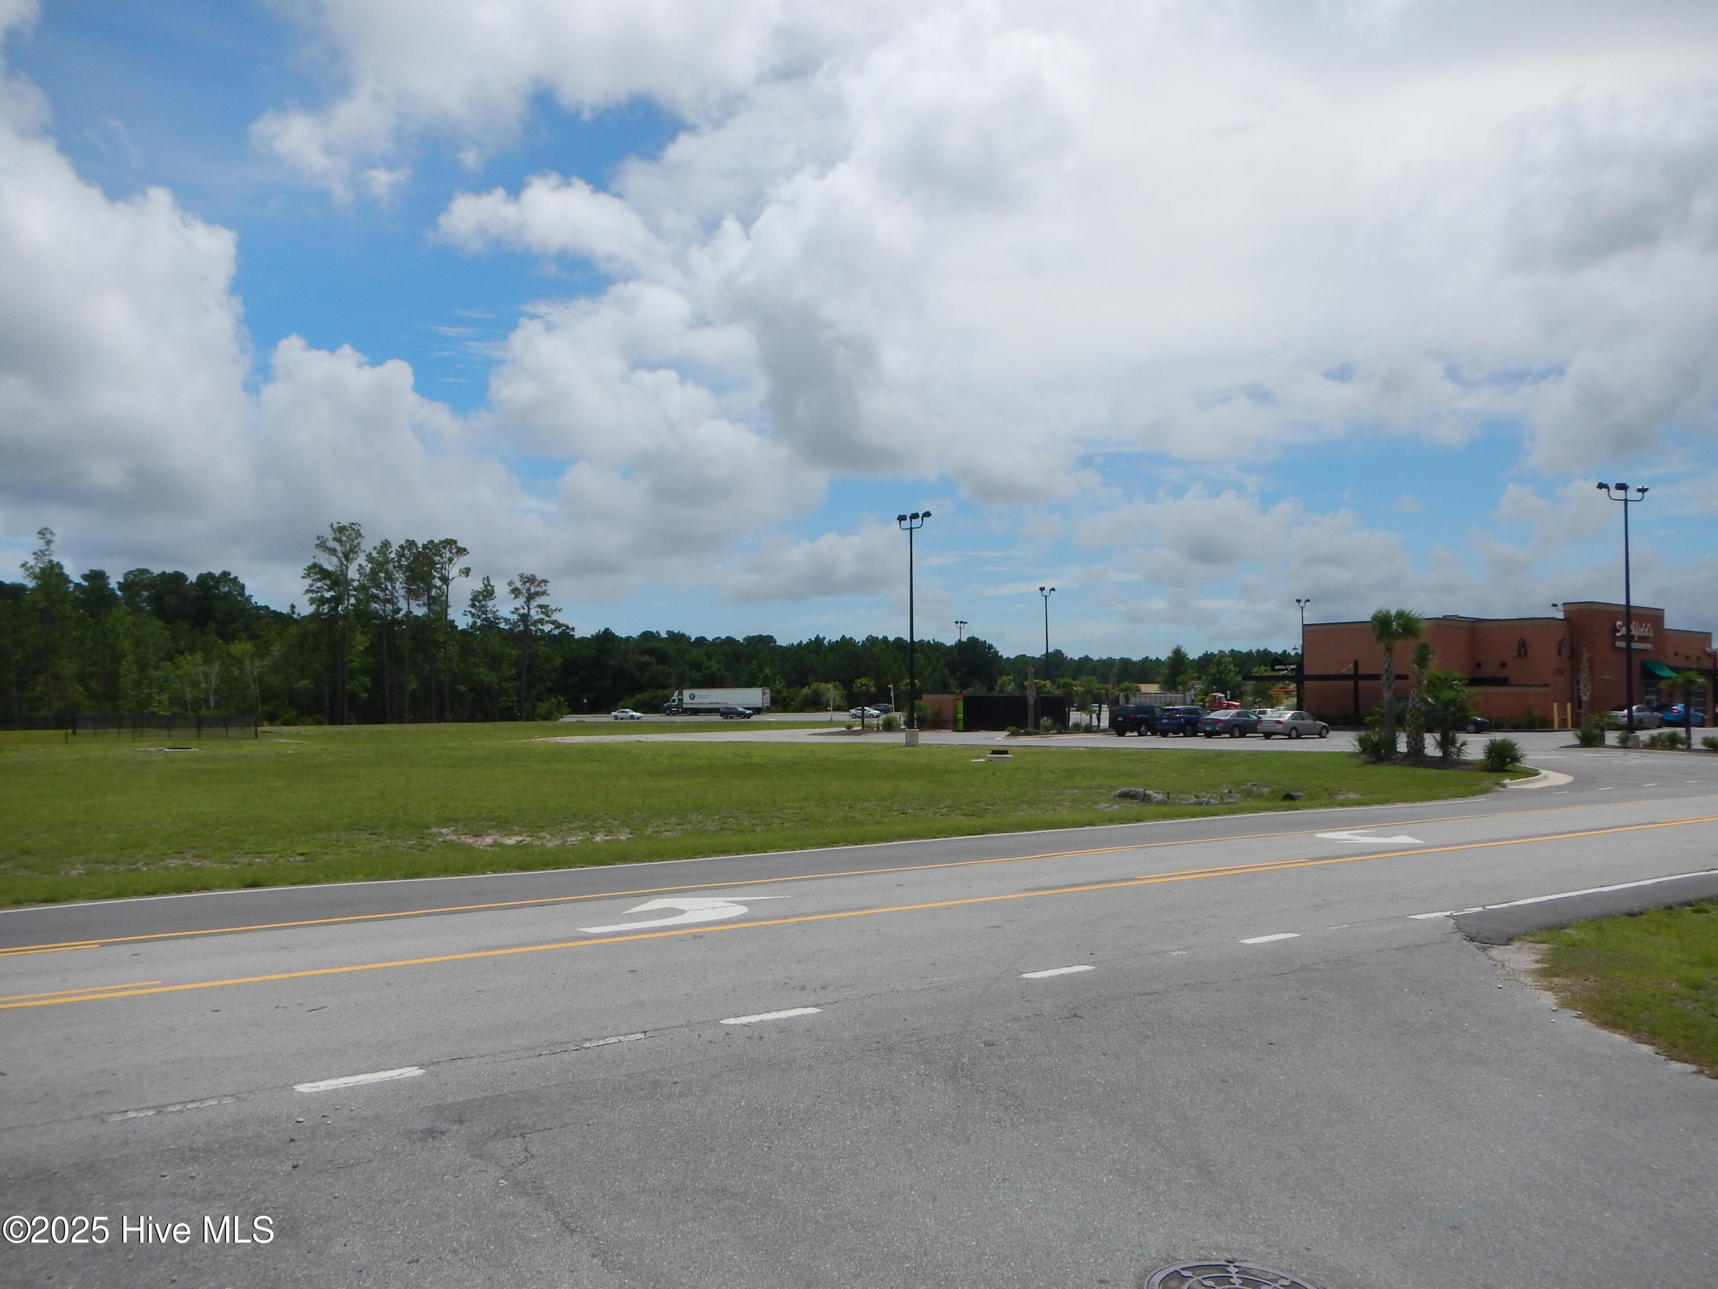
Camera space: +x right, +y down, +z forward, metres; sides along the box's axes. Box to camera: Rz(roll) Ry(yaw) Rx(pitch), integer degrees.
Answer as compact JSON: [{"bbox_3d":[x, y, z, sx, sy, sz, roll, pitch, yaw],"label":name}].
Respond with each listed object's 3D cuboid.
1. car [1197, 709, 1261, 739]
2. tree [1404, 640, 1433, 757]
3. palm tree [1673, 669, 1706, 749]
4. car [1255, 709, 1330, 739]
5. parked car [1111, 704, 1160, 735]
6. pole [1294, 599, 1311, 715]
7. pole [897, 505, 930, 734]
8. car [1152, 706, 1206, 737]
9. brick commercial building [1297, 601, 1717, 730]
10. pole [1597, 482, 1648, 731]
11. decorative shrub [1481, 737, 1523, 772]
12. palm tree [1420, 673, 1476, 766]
[{"bbox_3d":[20.646,4.328,75.075,5.050,1.470,1.860,2,-3,-39],"label":"car"},{"bbox_3d":[18.303,1.773,45.500,1.000,3.810,1.000,2,-3,-38],"label":"tree"},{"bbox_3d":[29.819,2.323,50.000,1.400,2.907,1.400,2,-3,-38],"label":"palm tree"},{"bbox_3d":[22.806,4.237,72.977,4.490,1.435,1.750,2,-3,-39],"label":"car"},{"bbox_3d":[16.707,4.391,79.778,4.800,1.780,1.880,2,-3,-39],"label":"parked car"},{"bbox_3d":[35.112,1.461,110.000,0.600,10.040,1.600,2,-3,-38],"label":"pole"},{"bbox_3d":[2.376,-0.669,60.000,0.750,10.135,1.500,2,-3,-38],"label":"pole"},{"bbox_3d":[18.646,4.344,77.478,4.600,1.660,1.840,2,-3,-39],"label":"car"},{"bbox_3d":[45.643,1.756,96.984,25.600,7.800,16.100,2,-3,-38],"label":"brick commercial building"},{"bbox_3d":[28.978,-1.085,52.500,0.750,9.999,1.500,2,-3,-38],"label":"pole"},{"bbox_3d":[17.117,2.939,37.000,1.100,0.875,1.100,2,-3,-38],"label":"decorative shrub"},{"bbox_3d":[18.316,2.232,43.200,1.600,2.795,1.600,2,-3,-38],"label":"palm tree"}]

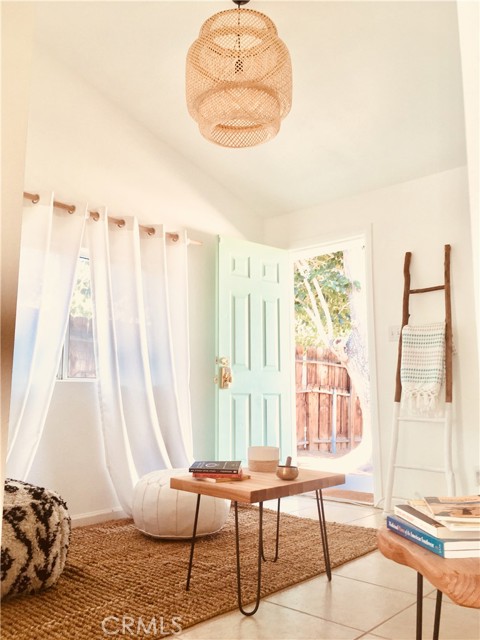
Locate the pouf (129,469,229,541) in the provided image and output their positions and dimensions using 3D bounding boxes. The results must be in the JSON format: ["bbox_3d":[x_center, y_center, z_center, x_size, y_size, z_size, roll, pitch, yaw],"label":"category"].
[{"bbox_3d":[-0.342,1.074,3.166,0.575,0.357,0.575,0,-8,0],"label":"pouf"}]

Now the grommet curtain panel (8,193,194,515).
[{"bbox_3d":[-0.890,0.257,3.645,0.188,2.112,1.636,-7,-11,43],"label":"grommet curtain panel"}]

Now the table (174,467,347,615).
[{"bbox_3d":[0.089,0.917,2.329,0.471,0.458,0.622,-8,-11,44],"label":"table"}]

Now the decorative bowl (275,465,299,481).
[{"bbox_3d":[0.201,0.653,2.293,0.097,0.056,0.097,0,-8,0],"label":"decorative bowl"}]

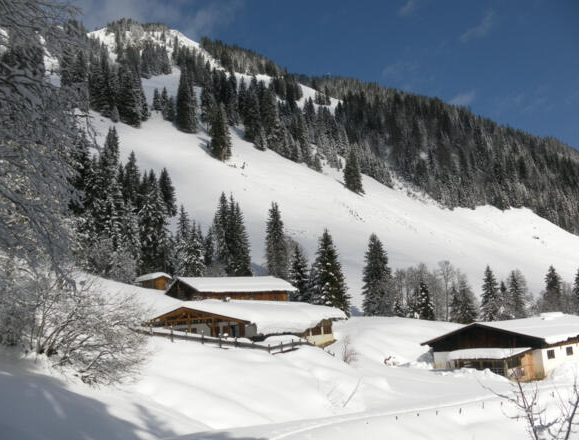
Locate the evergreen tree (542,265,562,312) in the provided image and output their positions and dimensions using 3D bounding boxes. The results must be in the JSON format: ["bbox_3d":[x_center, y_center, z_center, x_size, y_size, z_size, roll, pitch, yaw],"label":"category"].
[{"bbox_3d":[64.265,17.105,145.000,4.890,12.460,4.890,0,-6,0],"label":"evergreen tree"}]

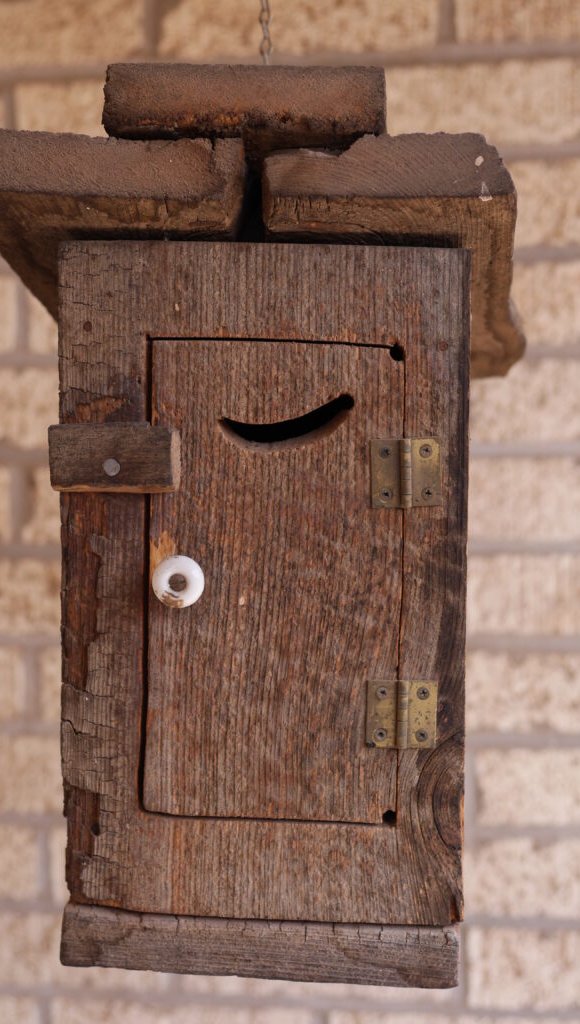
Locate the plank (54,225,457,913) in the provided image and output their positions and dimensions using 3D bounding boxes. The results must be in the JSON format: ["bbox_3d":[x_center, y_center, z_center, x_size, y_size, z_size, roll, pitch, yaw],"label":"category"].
[{"bbox_3d":[-0.009,0.028,0.570,0.152,0.257,0.022,1,8,6],"label":"plank"}]

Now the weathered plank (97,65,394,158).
[{"bbox_3d":[-0.005,-0.123,0.618,0.098,0.024,0.215,2,-11,6],"label":"weathered plank"}]

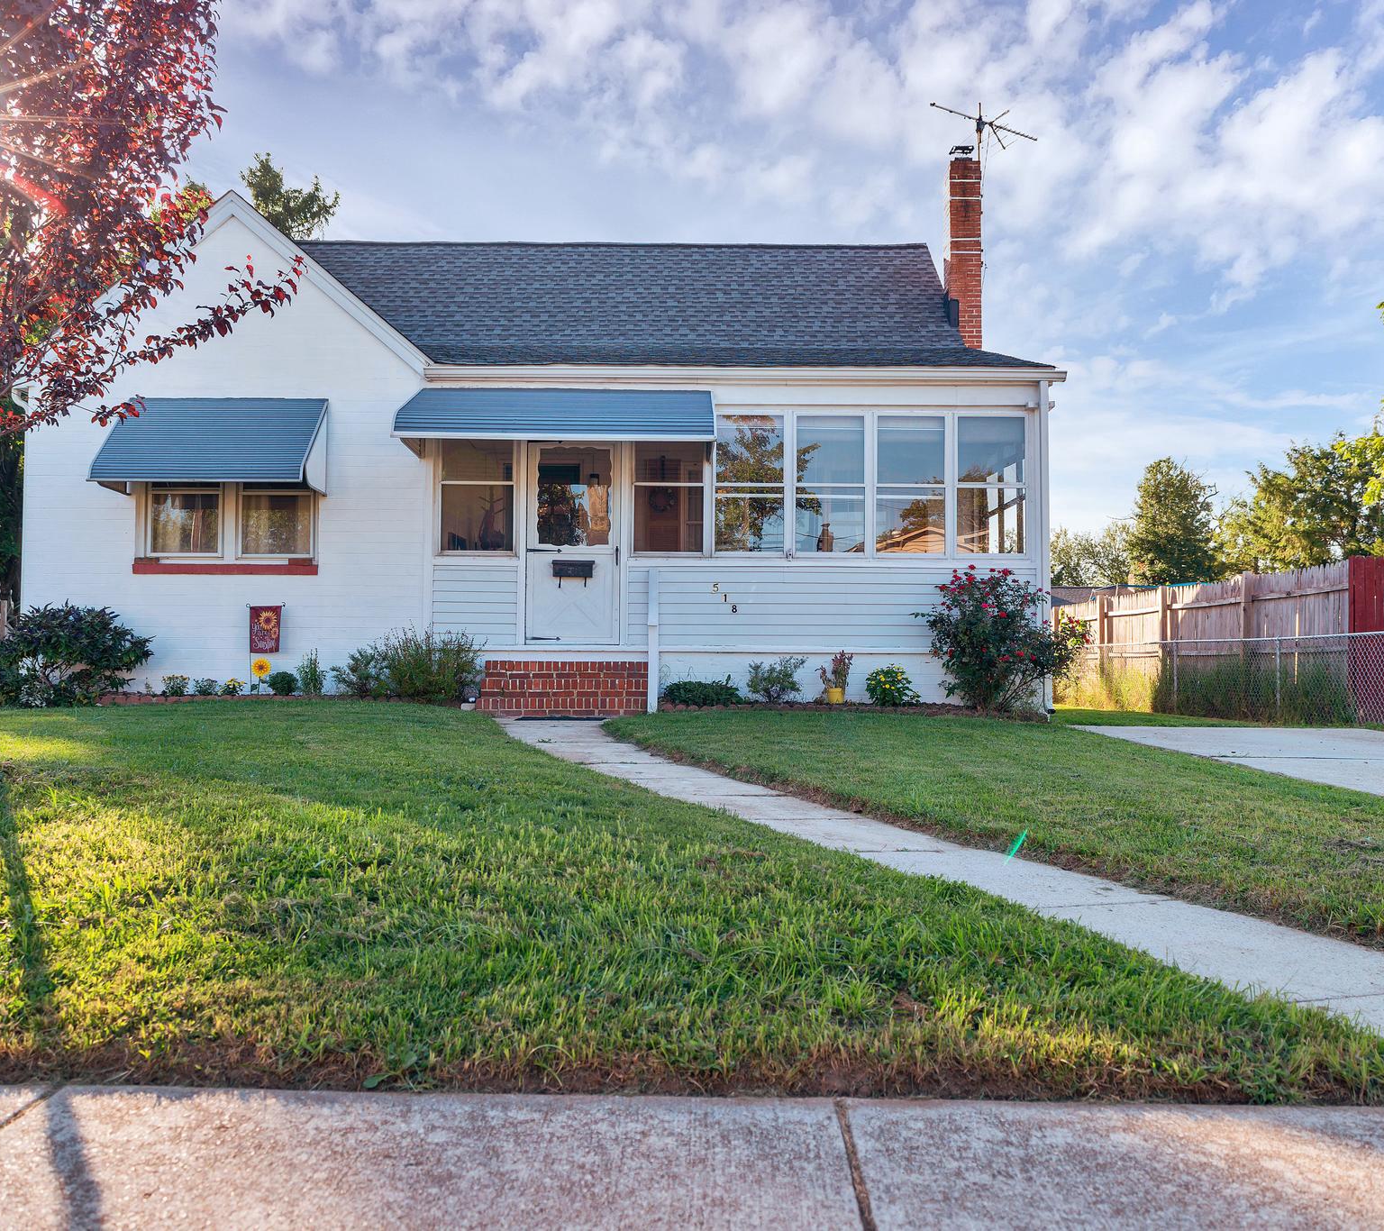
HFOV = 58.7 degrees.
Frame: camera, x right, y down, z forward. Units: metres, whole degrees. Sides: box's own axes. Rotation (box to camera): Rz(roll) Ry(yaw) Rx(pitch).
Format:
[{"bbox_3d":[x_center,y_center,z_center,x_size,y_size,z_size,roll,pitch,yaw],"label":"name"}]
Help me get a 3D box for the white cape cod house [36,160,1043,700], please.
[{"bbox_3d":[-1.265,-2.533,16.547,10.300,7.350,10.700,0,-3,0],"label":"white cape cod house"}]

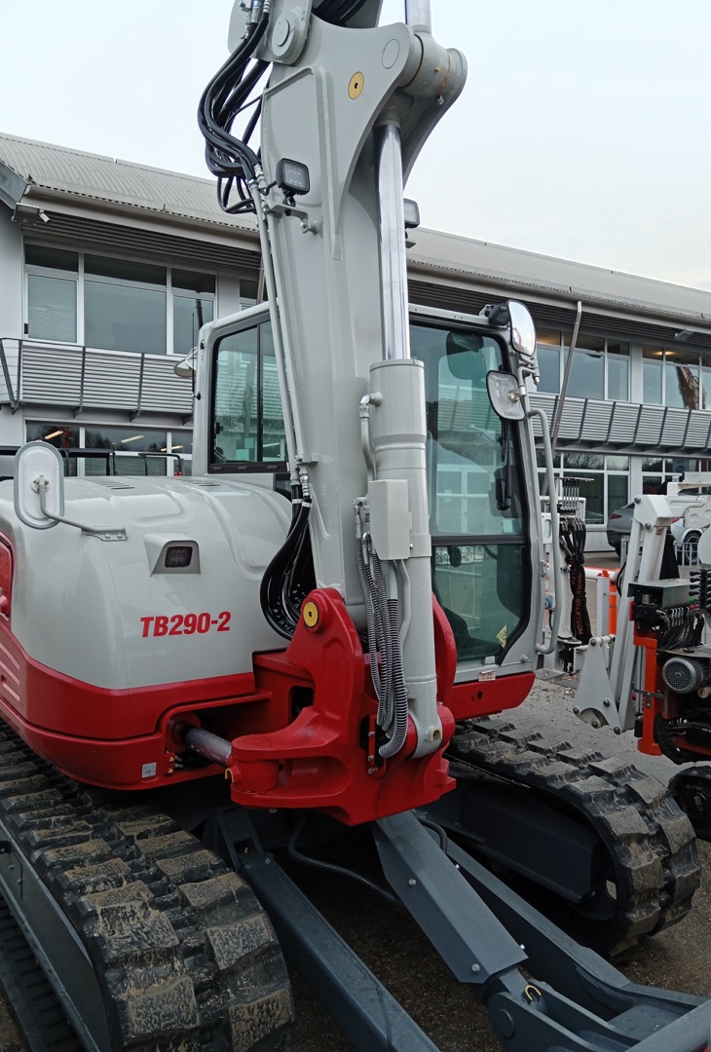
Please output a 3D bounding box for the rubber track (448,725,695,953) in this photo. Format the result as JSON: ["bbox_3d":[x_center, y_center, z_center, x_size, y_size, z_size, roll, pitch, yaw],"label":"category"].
[{"bbox_3d":[0.285,1.225,4.099,0.450,0.650,2.860,0,3,-35],"label":"rubber track"}]

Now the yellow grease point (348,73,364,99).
[{"bbox_3d":[0.002,-1.410,2.630,0.020,0.083,0.083,-1,3,-39],"label":"yellow grease point"}]

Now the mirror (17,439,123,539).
[{"bbox_3d":[-0.890,-0.108,2.570,0.300,0.300,0.190,1,2,-7],"label":"mirror"}]

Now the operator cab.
[{"bbox_3d":[-0.012,-0.194,3.943,1.000,1.625,1.480,0,3,-35],"label":"operator cab"}]

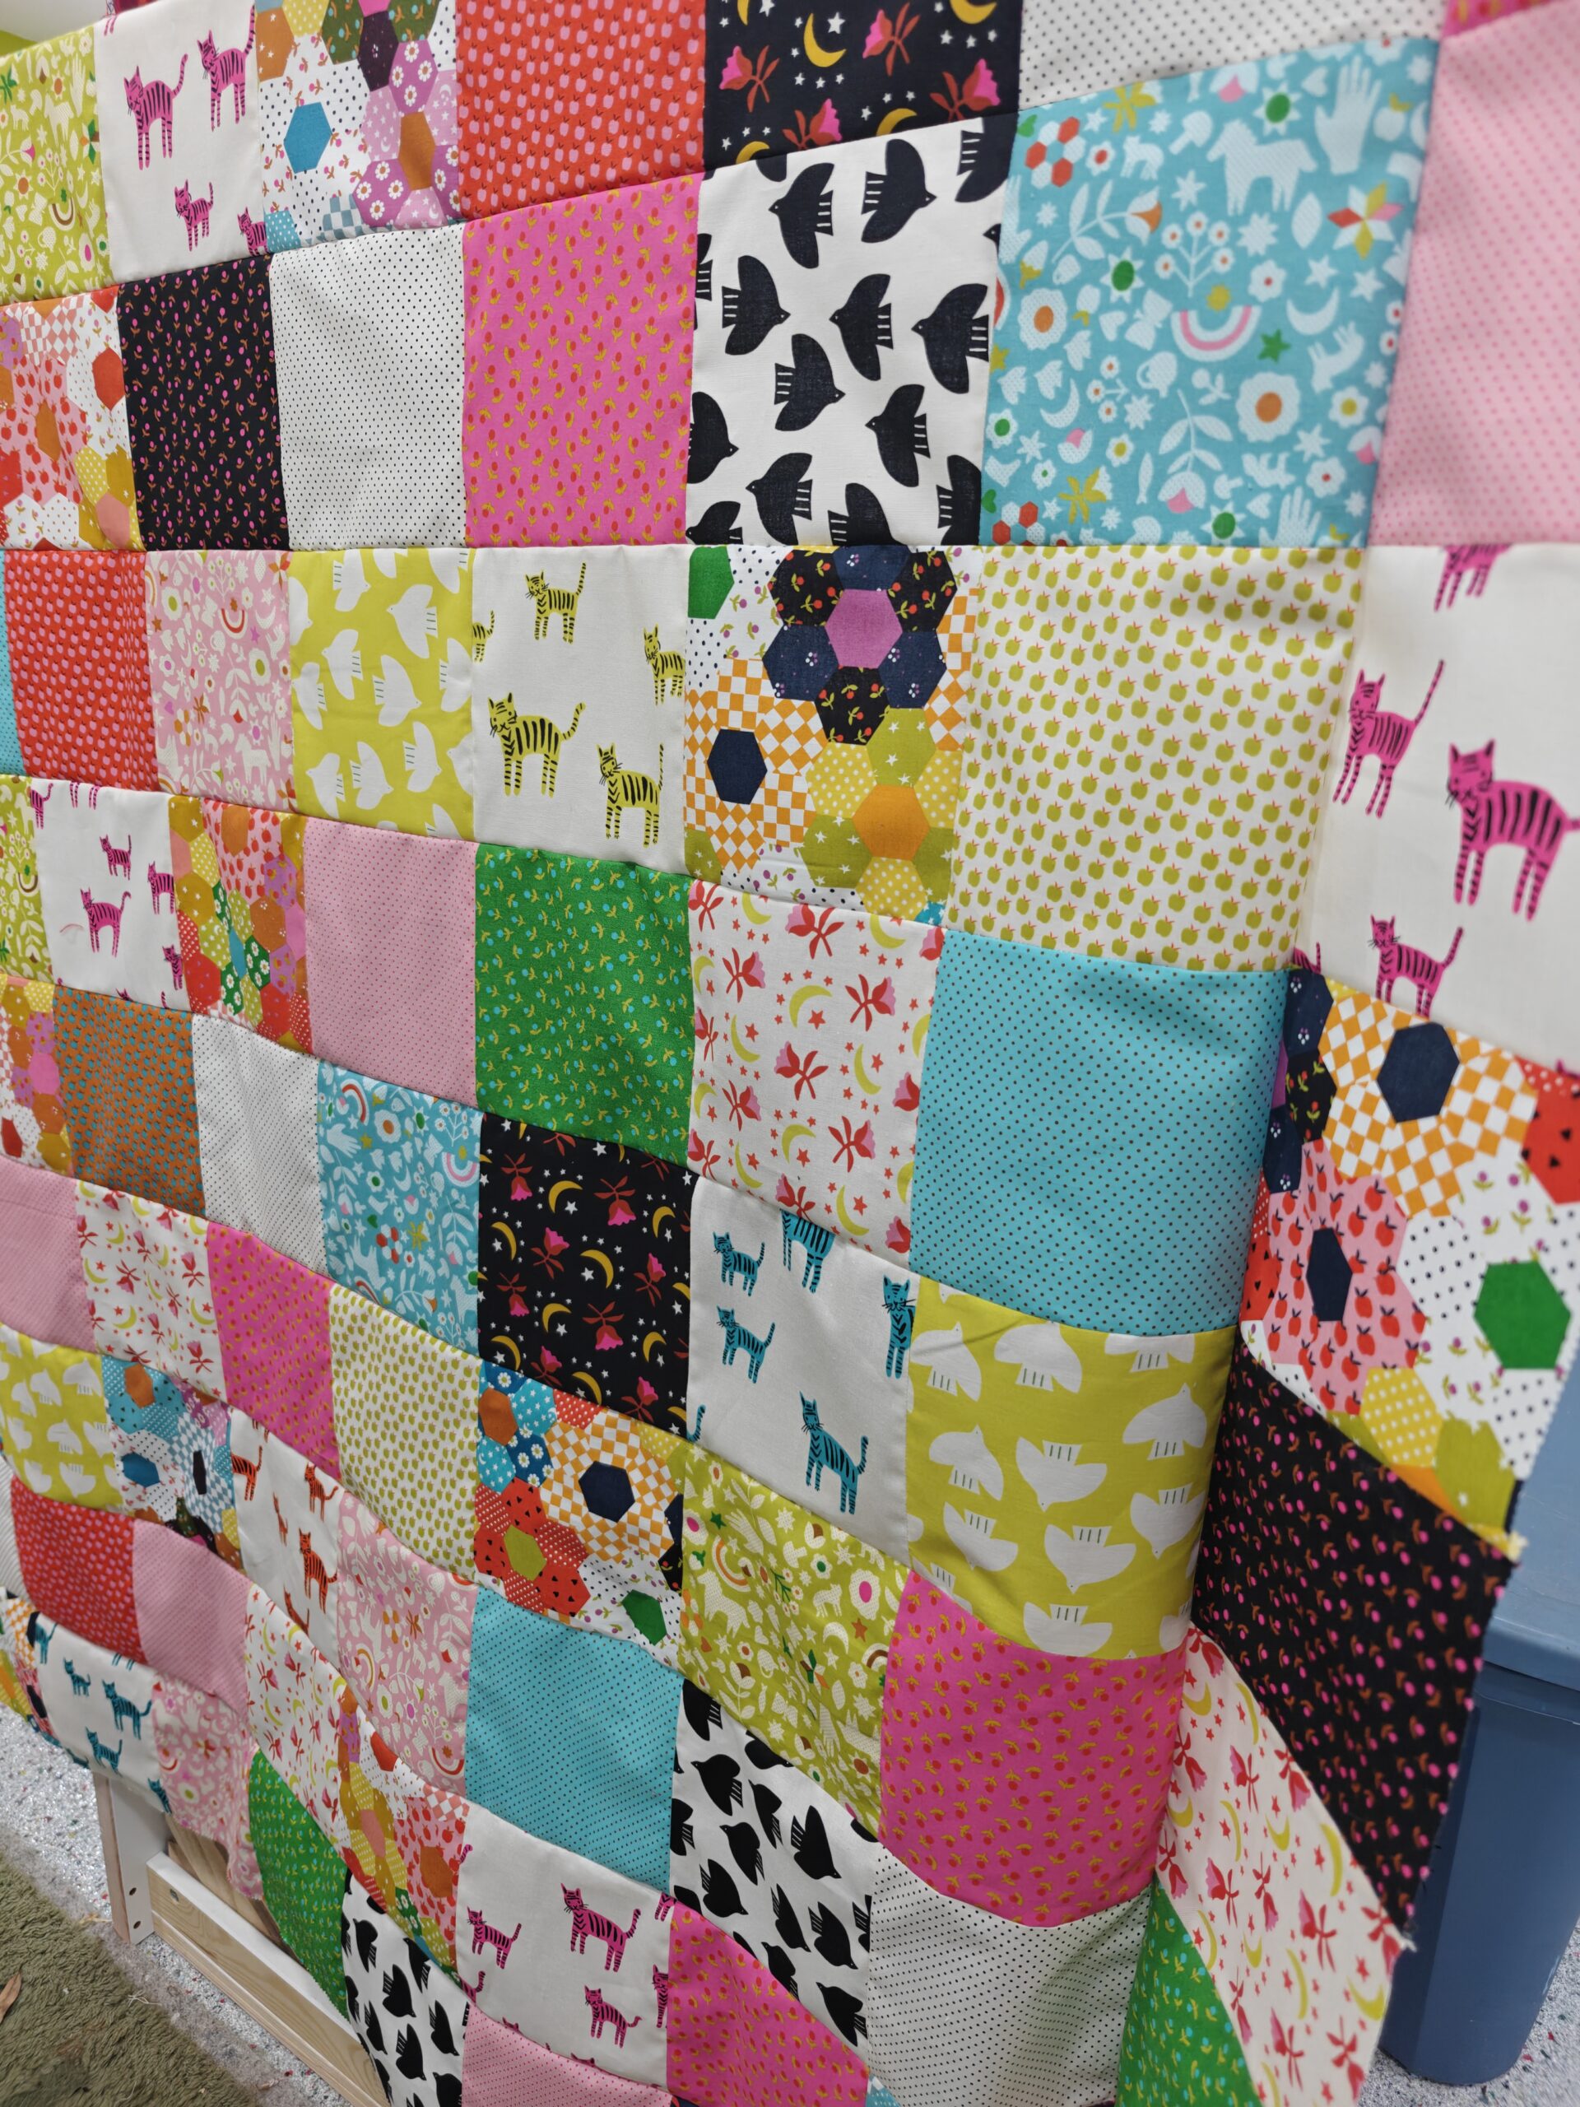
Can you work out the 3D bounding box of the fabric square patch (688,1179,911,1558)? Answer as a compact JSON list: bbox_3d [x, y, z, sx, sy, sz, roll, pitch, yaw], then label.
[{"bbox_3d":[0.000,0.120,0.542,0.115,0.119,0.010,13,19,39],"label":"fabric square patch"}]

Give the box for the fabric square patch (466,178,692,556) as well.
[{"bbox_3d":[-0.077,-0.240,0.497,0.113,0.114,0.010,13,18,34],"label":"fabric square patch"}]

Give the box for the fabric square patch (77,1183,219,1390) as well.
[{"bbox_3d":[-0.368,0.138,0.808,0.115,0.115,0.012,11,20,27],"label":"fabric square patch"}]

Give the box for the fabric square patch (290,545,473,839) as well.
[{"bbox_3d":[-0.172,-0.152,0.589,0.113,0.117,0.010,12,18,34],"label":"fabric square patch"}]

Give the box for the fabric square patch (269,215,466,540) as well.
[{"bbox_3d":[-0.174,-0.270,0.577,0.117,0.117,0.010,13,19,33],"label":"fabric square patch"}]

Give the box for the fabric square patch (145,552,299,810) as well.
[{"bbox_3d":[-0.267,-0.176,0.657,0.114,0.114,0.010,13,18,34],"label":"fabric square patch"}]

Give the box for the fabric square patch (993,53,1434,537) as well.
[{"bbox_3d":[0.105,-0.195,0.373,0.113,0.116,0.010,13,17,34],"label":"fabric square patch"}]

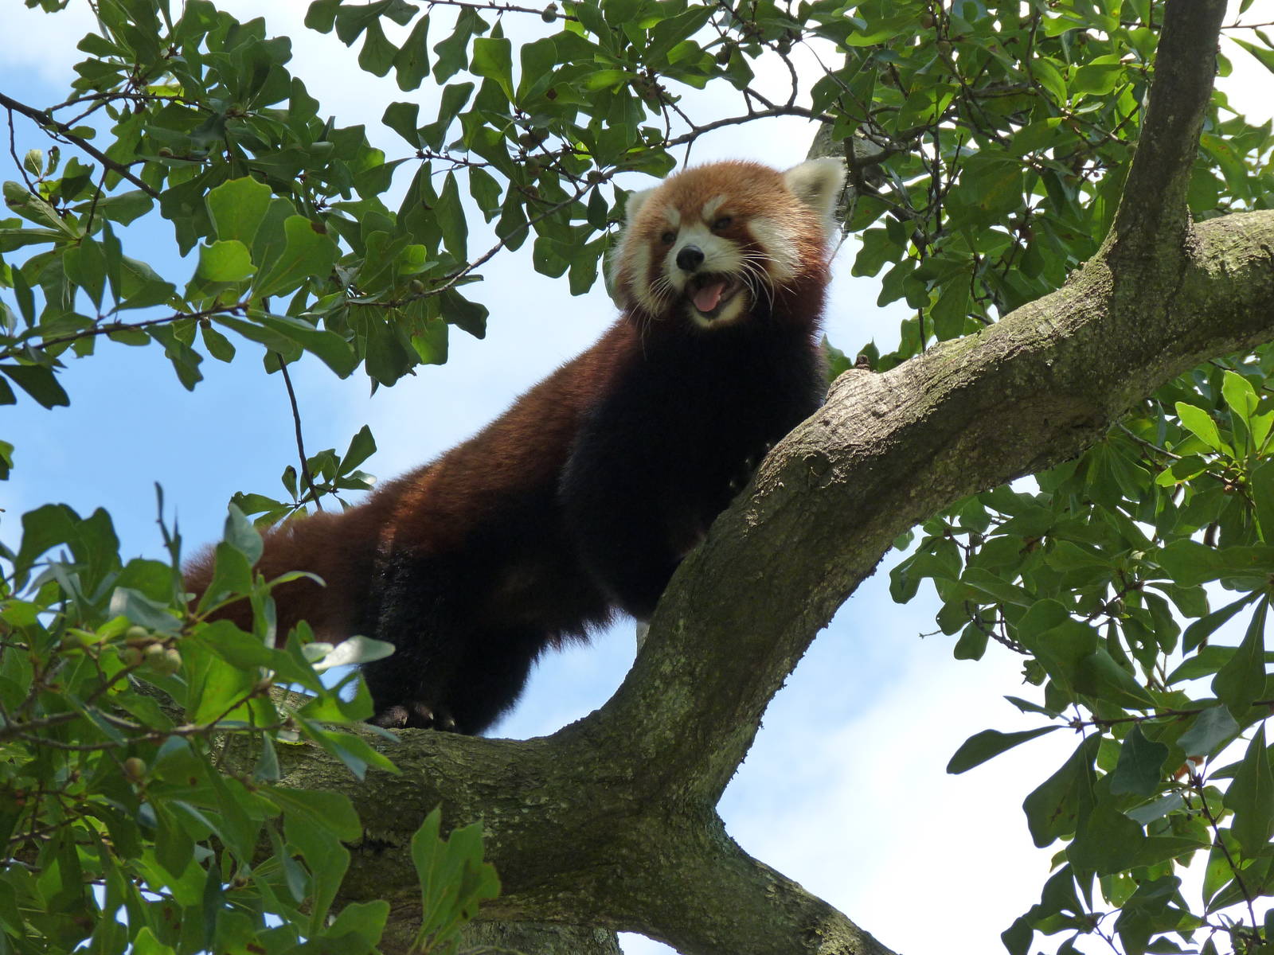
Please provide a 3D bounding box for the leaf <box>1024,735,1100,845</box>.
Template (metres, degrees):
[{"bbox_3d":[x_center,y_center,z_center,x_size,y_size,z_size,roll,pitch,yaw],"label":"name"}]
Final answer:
[{"bbox_3d":[0.373,0.275,4.500,0.052,0.108,0.025,19,-11,0],"label":"leaf"}]

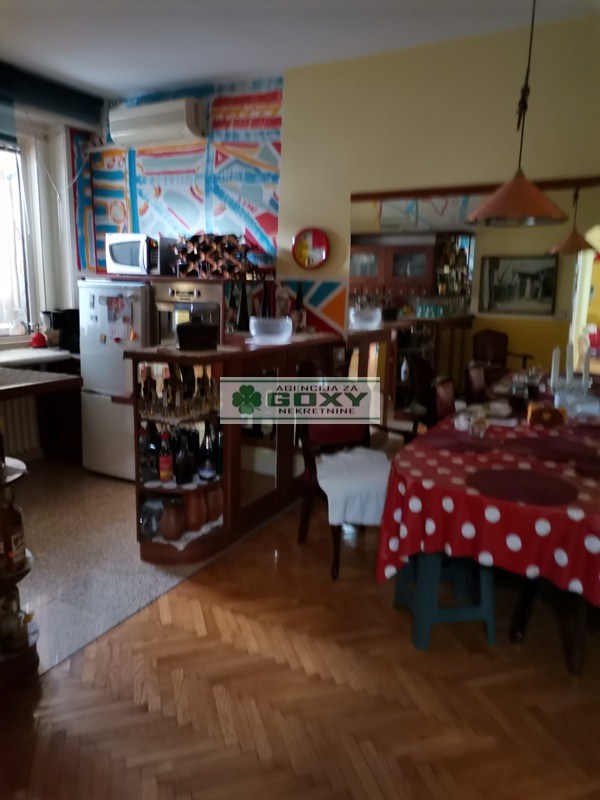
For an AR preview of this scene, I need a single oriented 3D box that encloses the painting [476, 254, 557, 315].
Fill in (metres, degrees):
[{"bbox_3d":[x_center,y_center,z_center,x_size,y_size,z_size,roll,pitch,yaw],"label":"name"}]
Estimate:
[{"bbox_3d":[2.478,-1.312,6.855,0.855,0.666,0.040,8,13,30],"label":"painting"}]

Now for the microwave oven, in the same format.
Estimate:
[{"bbox_3d":[-1.054,-1.013,4.218,0.465,0.269,0.360,6,12,24],"label":"microwave oven"}]

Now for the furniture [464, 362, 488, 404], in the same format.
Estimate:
[{"bbox_3d":[1.436,0.233,4.139,0.520,0.900,0.470,6,12,26],"label":"furniture"}]

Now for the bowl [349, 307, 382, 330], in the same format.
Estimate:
[{"bbox_3d":[0.529,-0.654,4.850,0.255,0.160,0.255,1,10,0],"label":"bowl"}]

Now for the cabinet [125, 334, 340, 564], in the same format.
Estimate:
[{"bbox_3d":[-0.292,0.169,3.749,0.441,1.063,1.750,6,12,28],"label":"cabinet"}]

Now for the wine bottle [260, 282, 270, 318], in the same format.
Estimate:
[{"bbox_3d":[-0.248,-0.683,4.320,0.080,0.340,0.080,1,10,0],"label":"wine bottle"}]

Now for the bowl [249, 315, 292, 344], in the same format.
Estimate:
[{"bbox_3d":[-0.176,-0.427,3.609,0.255,0.155,0.255,1,10,0],"label":"bowl"}]

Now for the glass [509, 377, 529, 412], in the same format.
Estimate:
[{"bbox_3d":[1.179,-0.028,3.233,0.083,0.183,0.083,7,12,28],"label":"glass"}]

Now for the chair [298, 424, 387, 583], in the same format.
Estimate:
[{"bbox_3d":[0.282,0.380,3.194,0.460,0.920,0.530,-3,11,-20],"label":"chair"}]

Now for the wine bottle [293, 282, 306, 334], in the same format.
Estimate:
[{"bbox_3d":[0.000,-0.602,3.964,0.080,0.333,0.080,1,11,0],"label":"wine bottle"}]

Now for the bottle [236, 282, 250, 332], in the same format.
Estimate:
[{"bbox_3d":[-0.392,-0.641,4.173,0.080,0.337,0.080,7,12,28],"label":"bottle"}]

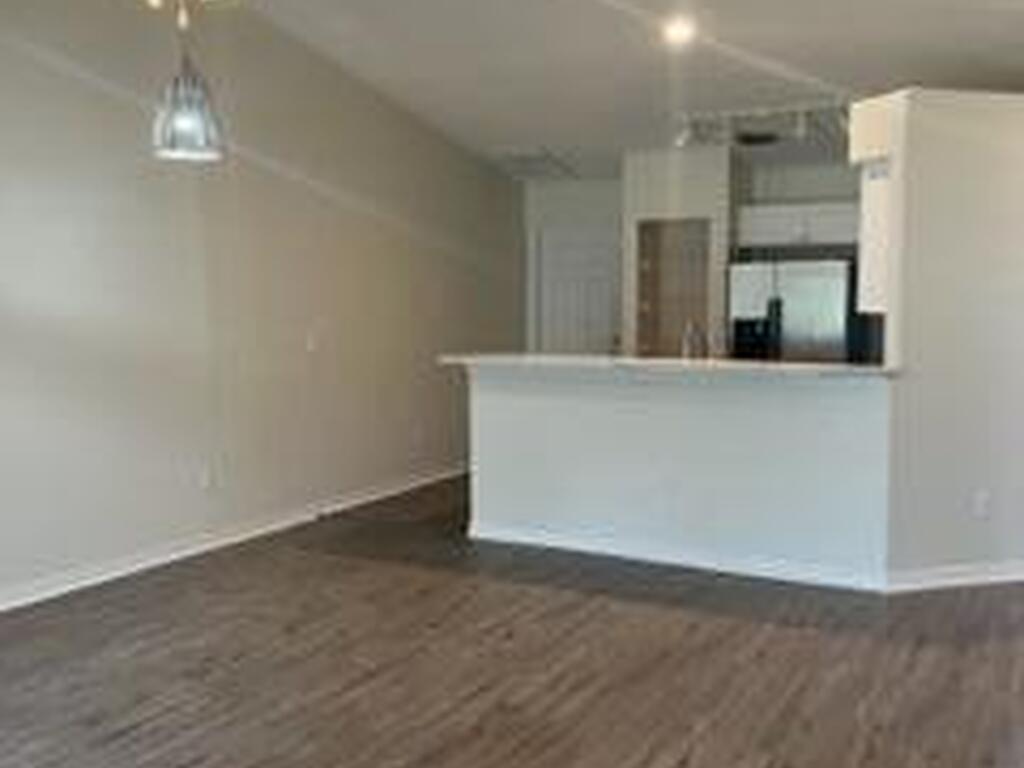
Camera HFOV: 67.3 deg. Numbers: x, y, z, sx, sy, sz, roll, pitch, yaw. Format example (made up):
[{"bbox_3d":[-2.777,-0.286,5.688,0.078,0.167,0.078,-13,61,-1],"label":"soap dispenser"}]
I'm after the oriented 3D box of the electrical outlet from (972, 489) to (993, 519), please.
[{"bbox_3d":[2.318,0.595,3.791,0.080,0.120,0.012,-1,5,-12],"label":"electrical outlet"}]

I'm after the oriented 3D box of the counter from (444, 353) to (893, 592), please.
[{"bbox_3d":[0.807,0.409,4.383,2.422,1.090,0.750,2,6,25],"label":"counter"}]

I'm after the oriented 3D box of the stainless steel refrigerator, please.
[{"bbox_3d":[2.074,-0.040,5.754,0.850,1.730,0.750,2,6,24],"label":"stainless steel refrigerator"}]

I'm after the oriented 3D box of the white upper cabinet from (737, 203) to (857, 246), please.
[{"bbox_3d":[2.211,-1.180,5.869,0.900,0.300,0.320,2,6,24],"label":"white upper cabinet"}]

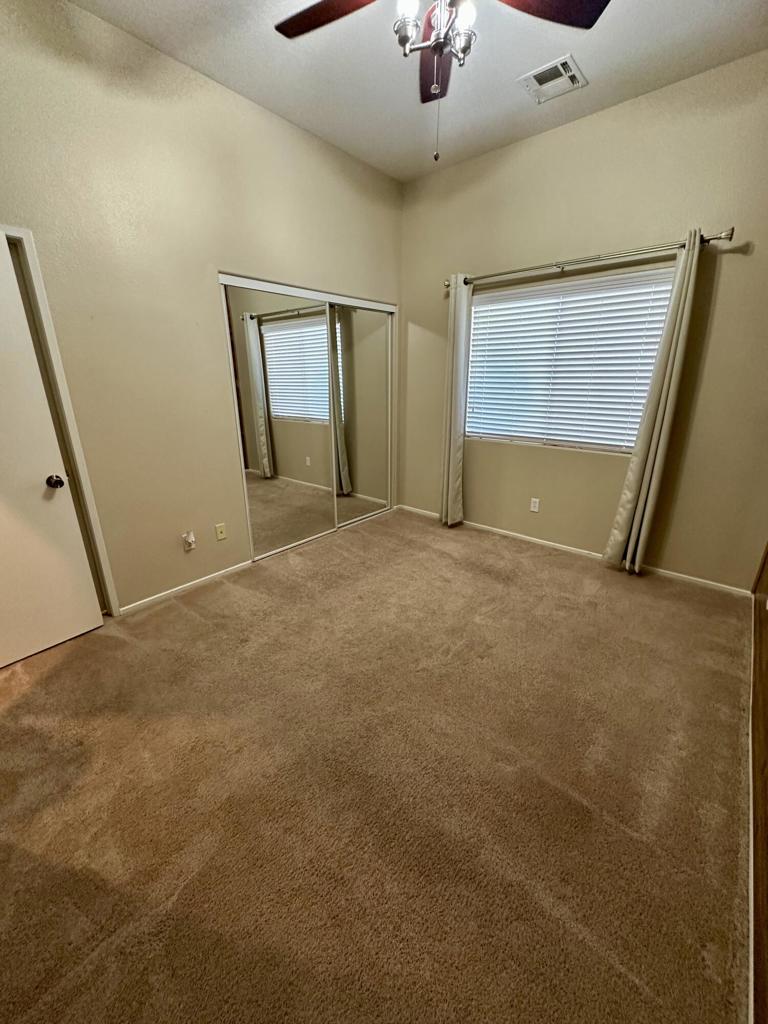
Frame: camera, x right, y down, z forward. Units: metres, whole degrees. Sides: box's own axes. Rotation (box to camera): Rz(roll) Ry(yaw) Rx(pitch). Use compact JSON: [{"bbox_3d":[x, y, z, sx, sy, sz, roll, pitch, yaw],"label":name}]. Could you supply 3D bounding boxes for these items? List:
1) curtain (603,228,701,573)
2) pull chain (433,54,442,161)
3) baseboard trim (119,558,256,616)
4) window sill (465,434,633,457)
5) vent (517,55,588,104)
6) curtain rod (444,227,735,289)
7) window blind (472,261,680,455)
[{"bbox_3d":[1.820,-0.621,2.837,0.265,2.200,0.170,15,23,38],"label":"curtain"},{"bbox_3d":[0.209,-1.591,1.634,0.030,0.330,0.030,0,18,0],"label":"pull chain"},{"bbox_3d":[-1.357,0.521,2.961,0.015,0.045,0.950,15,23,38],"label":"baseboard trim"},{"bbox_3d":[1.341,-0.562,3.490,1.530,0.030,0.100,15,23,38],"label":"window sill"},{"bbox_3d":[0.994,-2.526,2.441,0.315,0.020,0.320,15,23,38],"label":"vent"},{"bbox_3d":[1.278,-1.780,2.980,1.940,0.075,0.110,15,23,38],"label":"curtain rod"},{"bbox_3d":[1.348,-1.150,3.301,1.510,1.215,0.060,15,23,38],"label":"window blind"}]

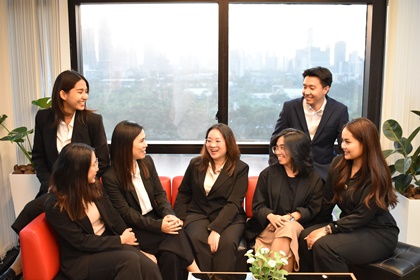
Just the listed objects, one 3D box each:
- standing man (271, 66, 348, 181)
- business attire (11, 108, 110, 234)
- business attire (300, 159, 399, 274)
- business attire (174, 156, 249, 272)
[{"bbox_3d":[0.751,0.244,3.187,0.540,1.570,0.480,2,9,17],"label":"standing man"},{"bbox_3d":[-1.029,0.289,3.001,0.640,1.040,0.480,1,8,5],"label":"business attire"},{"bbox_3d":[0.801,0.542,2.522,0.620,0.930,0.460,-5,10,-31],"label":"business attire"},{"bbox_3d":[0.021,0.559,2.727,0.480,0.880,0.580,2,8,11],"label":"business attire"}]

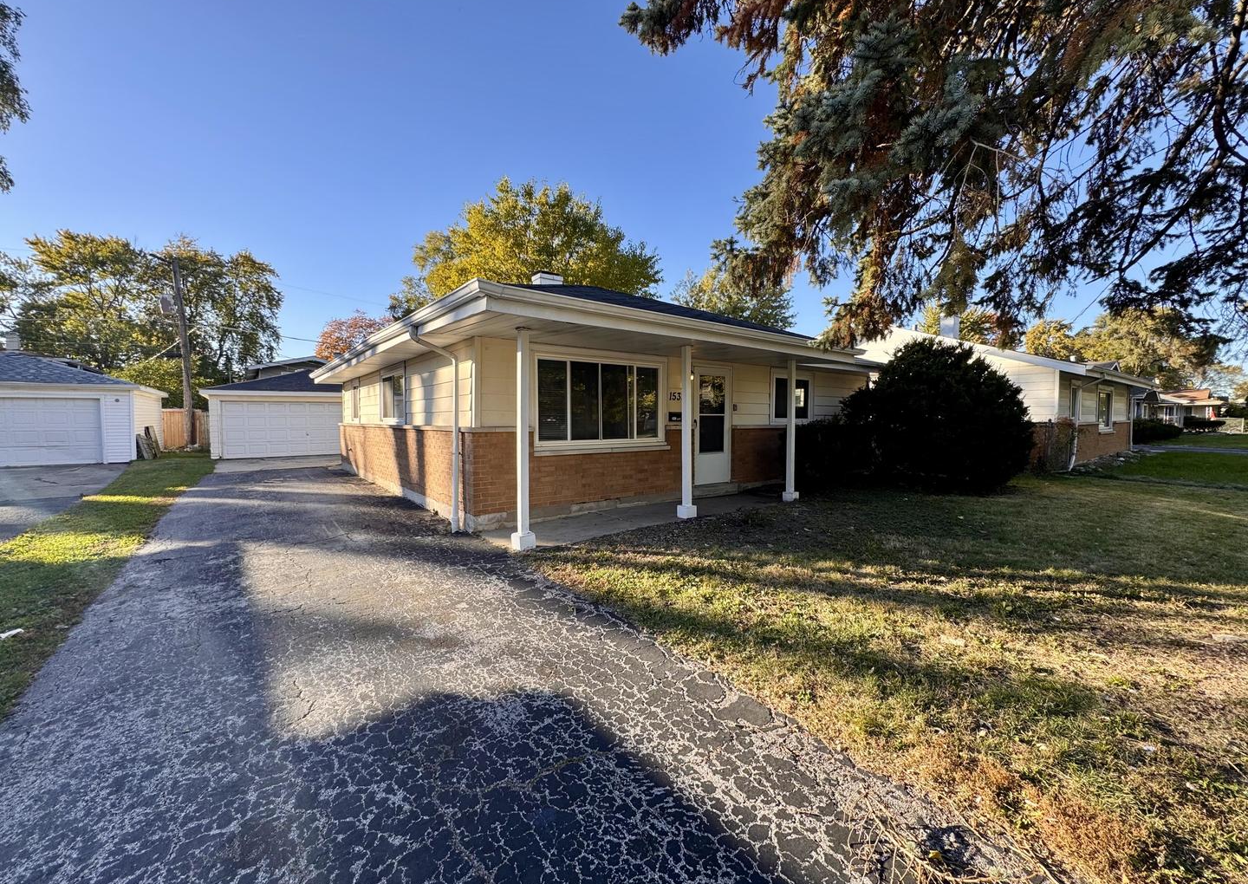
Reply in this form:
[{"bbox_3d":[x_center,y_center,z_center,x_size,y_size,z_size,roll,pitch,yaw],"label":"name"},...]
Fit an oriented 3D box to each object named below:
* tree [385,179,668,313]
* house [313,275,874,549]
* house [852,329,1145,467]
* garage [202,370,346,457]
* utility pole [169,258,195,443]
[{"bbox_3d":[-4.957,-6.631,25.687,13.600,13.762,13.600,-2,3,-37],"label":"tree"},{"bbox_3d":[-1.251,-1.542,12.562,9.780,4.720,12.750,-2,3,-37],"label":"house"},{"bbox_3d":[11.628,-1.540,17.983,9.300,4.080,9.050,-2,3,-37],"label":"house"},{"bbox_3d":[-13.369,-1.364,21.223,6.480,3.540,6.550,-2,3,-37],"label":"garage"},{"bbox_3d":[-20.769,-4.223,23.791,0.380,8.877,0.380,-4,3,-37],"label":"utility pole"}]

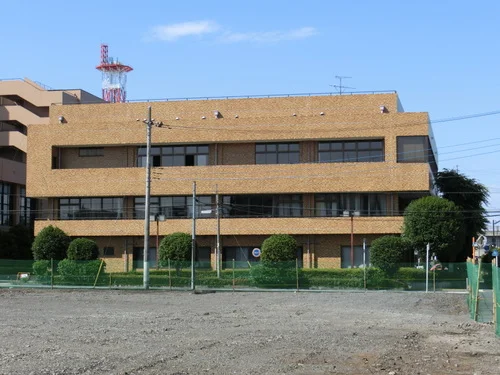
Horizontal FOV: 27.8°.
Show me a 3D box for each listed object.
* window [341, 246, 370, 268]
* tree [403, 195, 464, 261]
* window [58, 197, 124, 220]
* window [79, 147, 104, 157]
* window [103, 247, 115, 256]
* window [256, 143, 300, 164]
[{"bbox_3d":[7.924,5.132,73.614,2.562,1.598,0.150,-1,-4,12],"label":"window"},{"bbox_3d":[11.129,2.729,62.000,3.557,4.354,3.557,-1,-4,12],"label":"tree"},{"bbox_3d":[-12.291,1.700,78.177,5.193,1.858,0.150,-1,-4,12],"label":"window"},{"bbox_3d":[-11.986,-2.689,76.579,2.041,0.761,0.200,-1,-4,12],"label":"window"},{"bbox_3d":[-10.802,4.925,77.623,0.890,0.713,0.120,-1,-4,12],"label":"window"},{"bbox_3d":[2.118,-2.499,75.413,3.335,1.724,0.150,-1,-4,12],"label":"window"}]

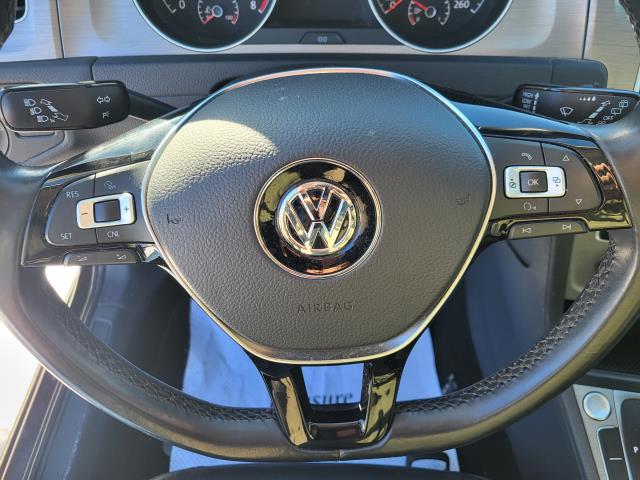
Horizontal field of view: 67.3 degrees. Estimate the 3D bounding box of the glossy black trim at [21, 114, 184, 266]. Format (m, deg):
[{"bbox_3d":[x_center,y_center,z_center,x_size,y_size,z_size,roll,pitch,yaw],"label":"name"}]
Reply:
[{"bbox_3d":[-0.115,-0.024,0.255,0.093,0.072,0.025,-4,23,3],"label":"glossy black trim"}]

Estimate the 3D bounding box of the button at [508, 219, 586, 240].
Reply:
[{"bbox_3d":[0.119,-0.006,0.254,0.041,0.011,0.010,-4,23,3],"label":"button"}]

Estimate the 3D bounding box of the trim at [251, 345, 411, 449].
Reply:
[{"bbox_3d":[0.009,0.096,0.301,0.096,0.062,0.032,-4,23,3],"label":"trim"}]

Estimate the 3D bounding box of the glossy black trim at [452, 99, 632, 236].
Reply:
[{"bbox_3d":[0.112,-0.039,0.245,0.089,0.070,0.025,-4,23,3],"label":"glossy black trim"}]

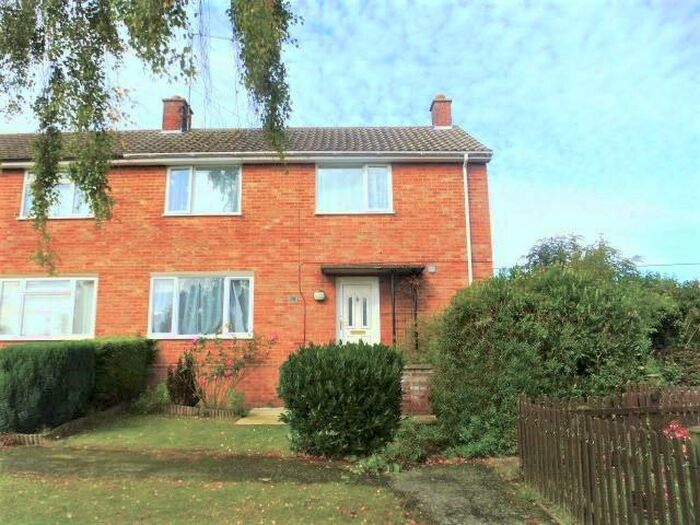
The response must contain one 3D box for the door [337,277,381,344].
[{"bbox_3d":[0.184,1.331,10.360,0.944,2.060,0.100,0,-9,1],"label":"door"}]

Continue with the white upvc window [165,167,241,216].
[{"bbox_3d":[-3.270,-1.600,10.887,1.724,1.138,0.120,0,-9,1],"label":"white upvc window"}]

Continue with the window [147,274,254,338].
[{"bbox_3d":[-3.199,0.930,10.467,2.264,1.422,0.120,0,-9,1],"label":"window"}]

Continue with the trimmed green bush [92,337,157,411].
[{"bbox_3d":[-4.217,2.129,9.189,1.150,1.384,1.250,0,-9,1],"label":"trimmed green bush"}]

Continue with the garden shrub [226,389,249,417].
[{"bbox_3d":[-2.151,2.702,9.317,0.444,0.475,0.420,0,-9,1],"label":"garden shrub"}]

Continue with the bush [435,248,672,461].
[{"bbox_3d":[2.854,1.235,7.406,3.150,2.692,2.300,0,-9,1],"label":"bush"}]

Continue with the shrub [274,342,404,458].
[{"bbox_3d":[-0.120,1.803,6.647,1.600,1.355,1.400,0,-9,1],"label":"shrub"}]

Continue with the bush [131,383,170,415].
[{"bbox_3d":[-3.813,2.607,9.256,0.727,0.620,0.650,0,-9,1],"label":"bush"}]

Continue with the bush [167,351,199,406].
[{"bbox_3d":[-3.304,2.327,9.650,0.634,1.136,0.600,0,-9,1],"label":"bush"}]

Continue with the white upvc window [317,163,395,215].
[{"bbox_3d":[0.105,-1.632,10.841,1.731,1.145,0.120,0,-9,1],"label":"white upvc window"}]

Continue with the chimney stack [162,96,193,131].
[{"bbox_3d":[-5.107,-4.332,14.479,0.630,1.210,0.750,0,-9,1],"label":"chimney stack"}]

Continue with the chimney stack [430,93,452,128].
[{"bbox_3d":[2.690,-4.392,14.371,0.570,1.187,0.620,0,-9,1],"label":"chimney stack"}]

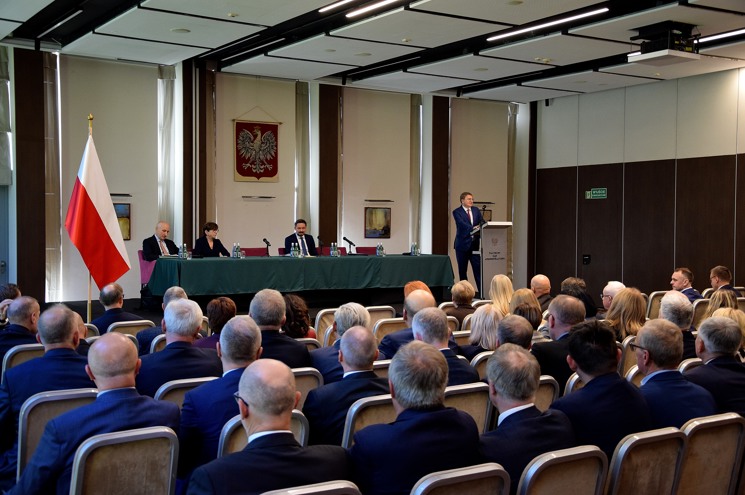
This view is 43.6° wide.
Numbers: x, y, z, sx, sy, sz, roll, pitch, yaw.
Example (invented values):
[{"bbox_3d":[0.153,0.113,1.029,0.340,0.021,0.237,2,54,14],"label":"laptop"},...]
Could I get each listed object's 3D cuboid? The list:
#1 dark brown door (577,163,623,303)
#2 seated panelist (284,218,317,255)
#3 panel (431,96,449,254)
[{"bbox_3d":[4.380,-0.215,17.855,0.080,2.760,1.160,-1,2,-33],"label":"dark brown door"},{"bbox_3d":[-1.016,0.235,13.753,0.500,1.290,0.650,0,1,-27],"label":"seated panelist"},{"bbox_3d":[1.307,-1.068,18.286,0.400,3.720,0.100,-1,2,-35],"label":"panel"}]

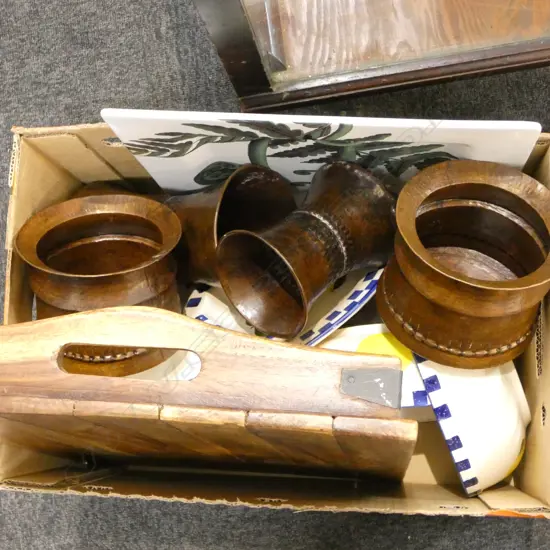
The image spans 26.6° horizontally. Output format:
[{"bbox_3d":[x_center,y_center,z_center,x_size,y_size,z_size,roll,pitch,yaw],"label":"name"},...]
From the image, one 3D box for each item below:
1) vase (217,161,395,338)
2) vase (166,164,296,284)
[{"bbox_3d":[0.034,-0.026,1.108,0.138,0.118,0.118,-37,90,-33],"label":"vase"},{"bbox_3d":[-0.077,-0.036,1.133,0.146,0.123,0.123,-5,90,36],"label":"vase"}]

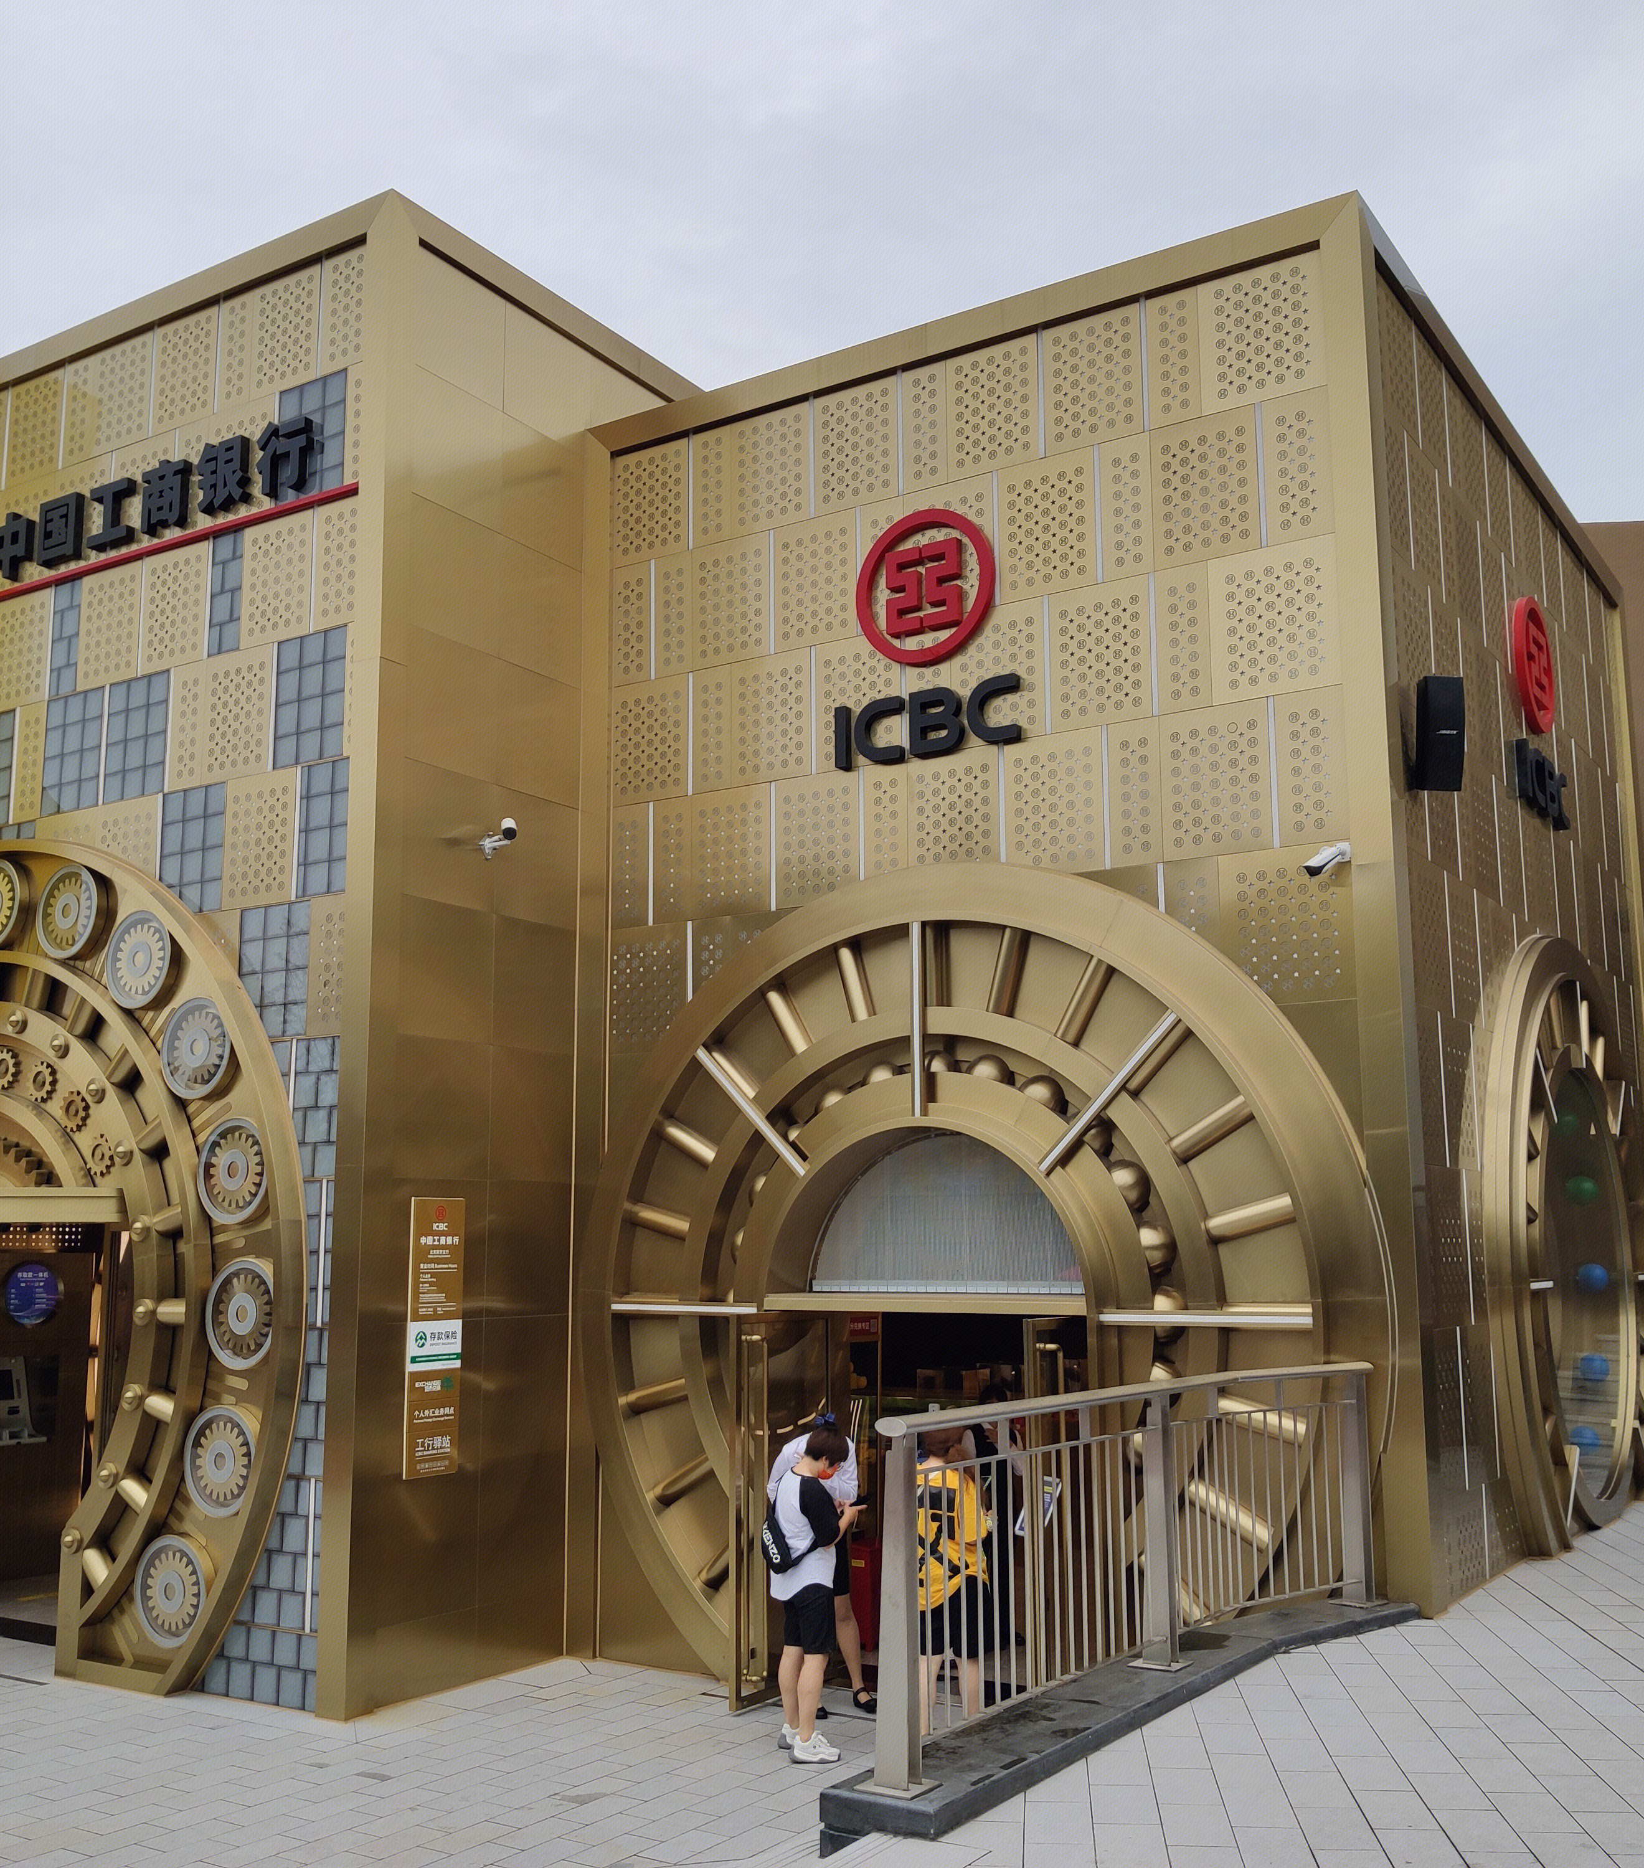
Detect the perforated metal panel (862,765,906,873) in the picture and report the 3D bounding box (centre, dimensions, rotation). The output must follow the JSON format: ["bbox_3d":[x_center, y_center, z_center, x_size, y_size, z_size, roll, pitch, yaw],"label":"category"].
[{"bbox_3d":[0.384,-0.612,10.879,0.274,0.784,0.040,-6,-11,33],"label":"perforated metal panel"}]

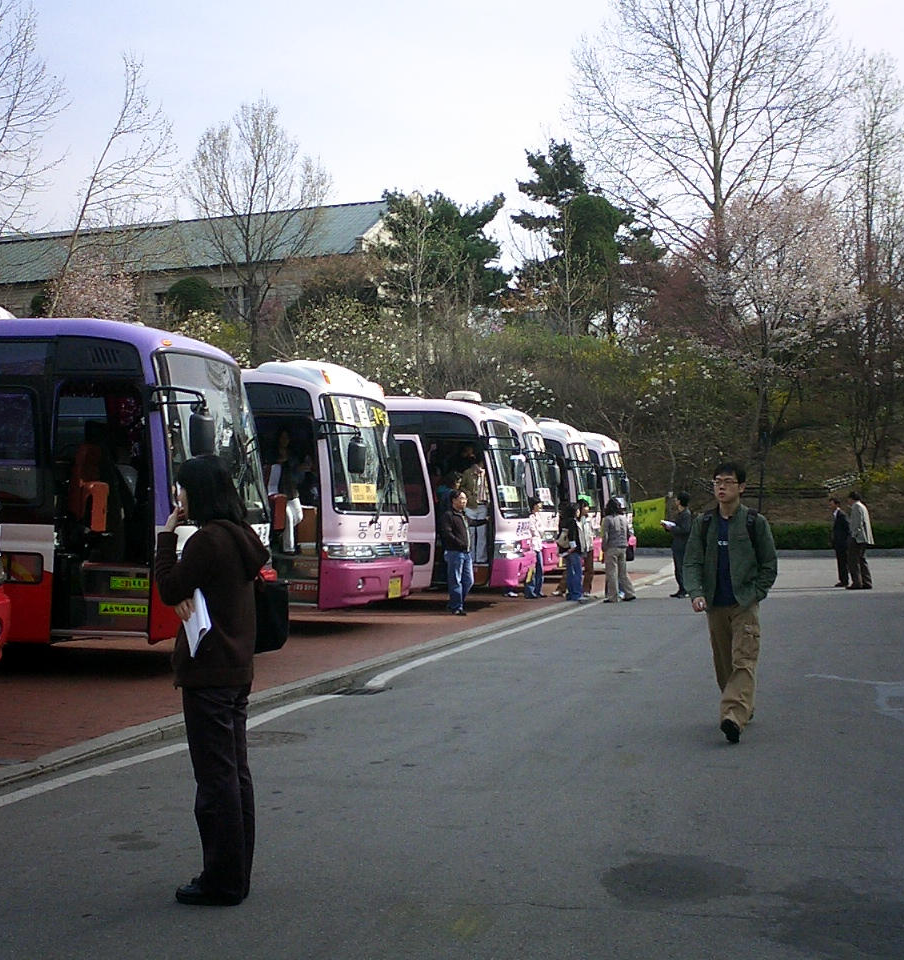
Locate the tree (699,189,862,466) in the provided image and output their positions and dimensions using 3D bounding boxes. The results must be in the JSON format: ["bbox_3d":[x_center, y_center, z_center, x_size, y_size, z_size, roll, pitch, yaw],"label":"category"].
[{"bbox_3d":[11.044,-5.094,46.000,5.500,9.300,5.300,1,-1,0],"label":"tree"}]

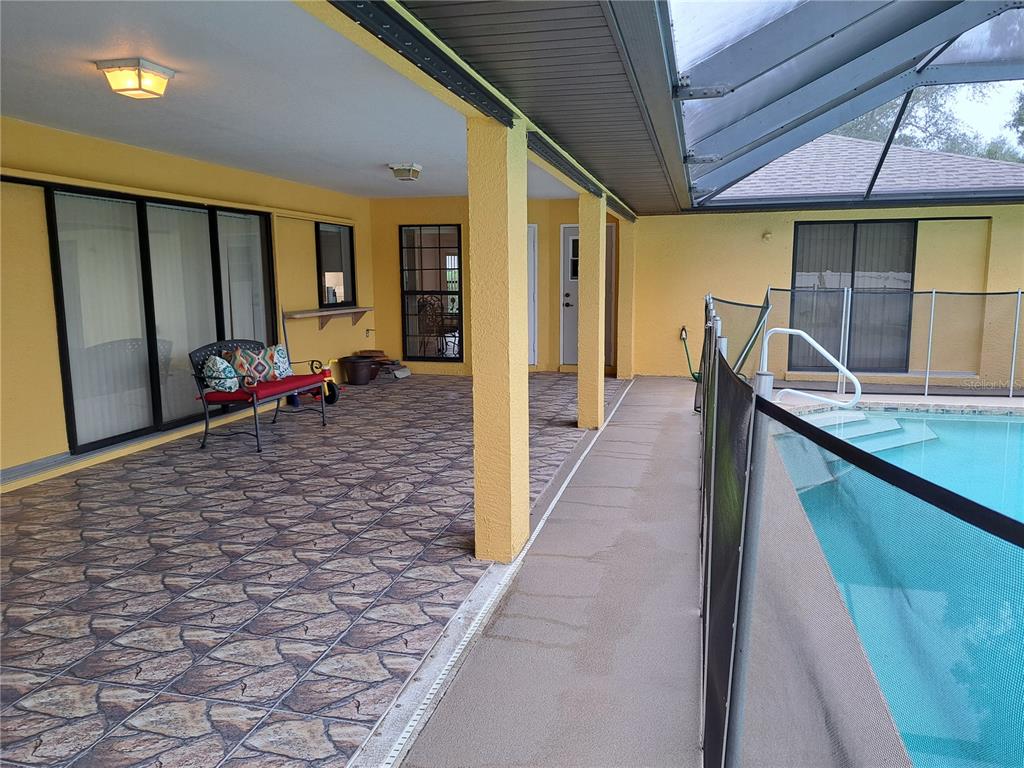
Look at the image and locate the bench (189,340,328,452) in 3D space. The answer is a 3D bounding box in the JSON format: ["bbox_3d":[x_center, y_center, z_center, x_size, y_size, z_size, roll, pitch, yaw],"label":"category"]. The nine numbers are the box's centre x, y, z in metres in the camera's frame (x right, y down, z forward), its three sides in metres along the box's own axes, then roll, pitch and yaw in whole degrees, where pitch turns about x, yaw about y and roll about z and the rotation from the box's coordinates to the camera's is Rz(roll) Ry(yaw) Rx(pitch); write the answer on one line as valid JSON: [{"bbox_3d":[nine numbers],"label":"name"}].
[{"bbox_3d":[-2.273,0.047,6.386,0.680,0.855,1.140,2,9,14],"label":"bench"}]

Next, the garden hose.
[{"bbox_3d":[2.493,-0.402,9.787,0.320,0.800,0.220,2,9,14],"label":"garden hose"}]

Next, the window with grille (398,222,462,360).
[{"bbox_3d":[-1.162,-1.291,10.248,0.930,1.950,0.080,2,9,14],"label":"window with grille"}]

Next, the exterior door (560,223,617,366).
[{"bbox_3d":[1.087,-1.270,10.282,0.800,2.060,0.080,2,9,14],"label":"exterior door"}]

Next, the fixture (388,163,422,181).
[{"bbox_3d":[-1.084,-2.139,7.194,0.270,0.130,0.270,2,9,14],"label":"fixture"}]

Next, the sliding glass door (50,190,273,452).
[{"bbox_3d":[-3.080,-0.666,6.779,0.100,2.040,2.870,2,9,14],"label":"sliding glass door"}]

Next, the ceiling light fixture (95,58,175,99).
[{"bbox_3d":[-1.993,-1.618,3.783,0.265,0.130,0.265,2,9,14],"label":"ceiling light fixture"}]

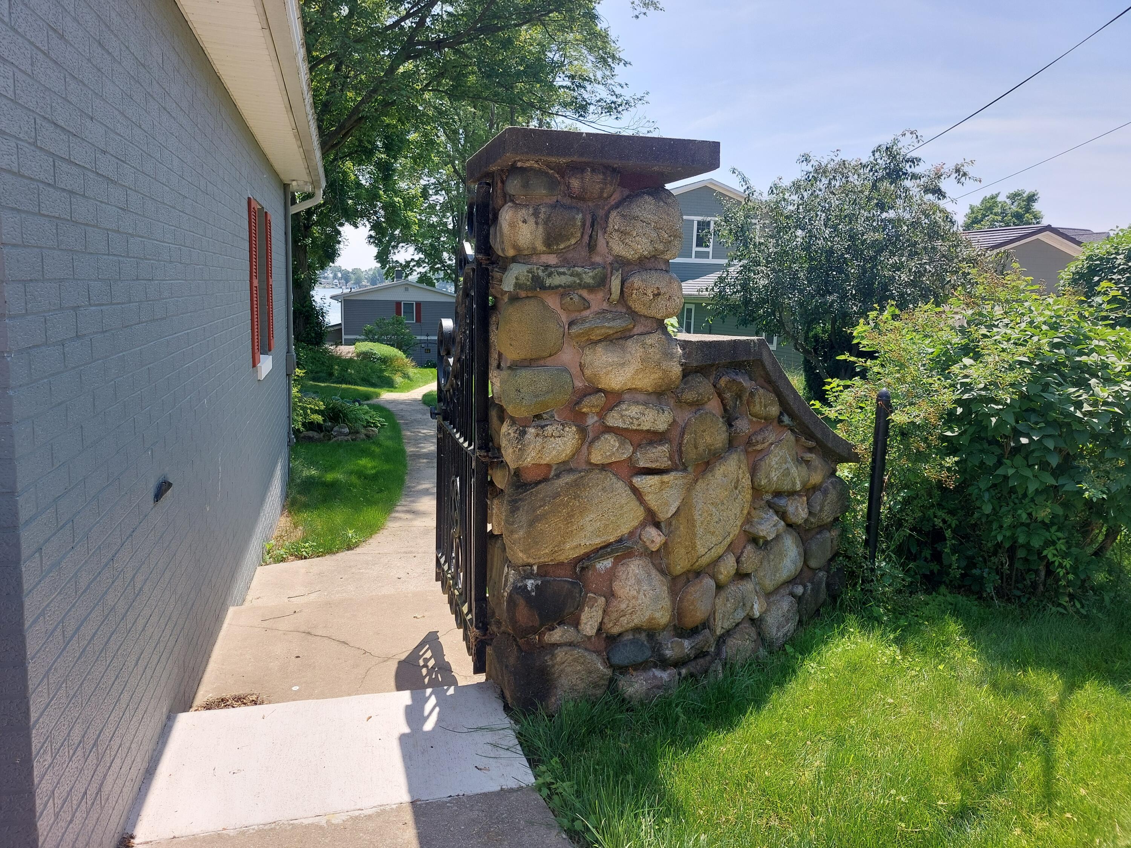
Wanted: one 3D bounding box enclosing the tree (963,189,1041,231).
[{"bbox_3d":[29.435,-11.067,53.776,6.400,9.800,6.400,7,11,27],"label":"tree"}]

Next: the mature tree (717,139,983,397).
[{"bbox_3d":[4.828,-2.519,13.244,4.792,4.563,4.563,5,11,19],"label":"mature tree"}]

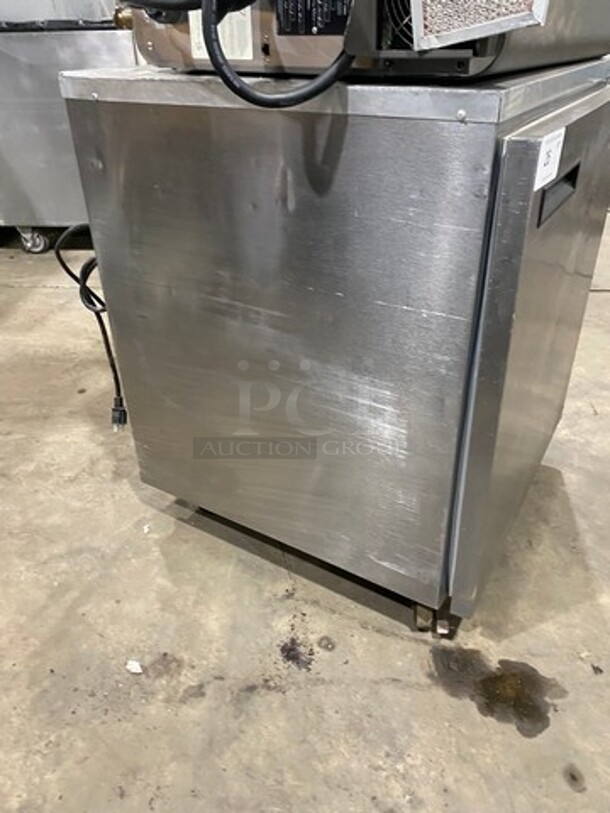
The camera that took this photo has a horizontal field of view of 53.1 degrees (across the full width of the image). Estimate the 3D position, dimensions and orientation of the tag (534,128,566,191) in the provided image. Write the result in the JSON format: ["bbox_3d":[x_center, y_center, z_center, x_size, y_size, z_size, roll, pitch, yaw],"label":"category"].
[{"bbox_3d":[0.266,-0.267,0.659,0.004,0.053,0.104,17,33,27],"label":"tag"}]

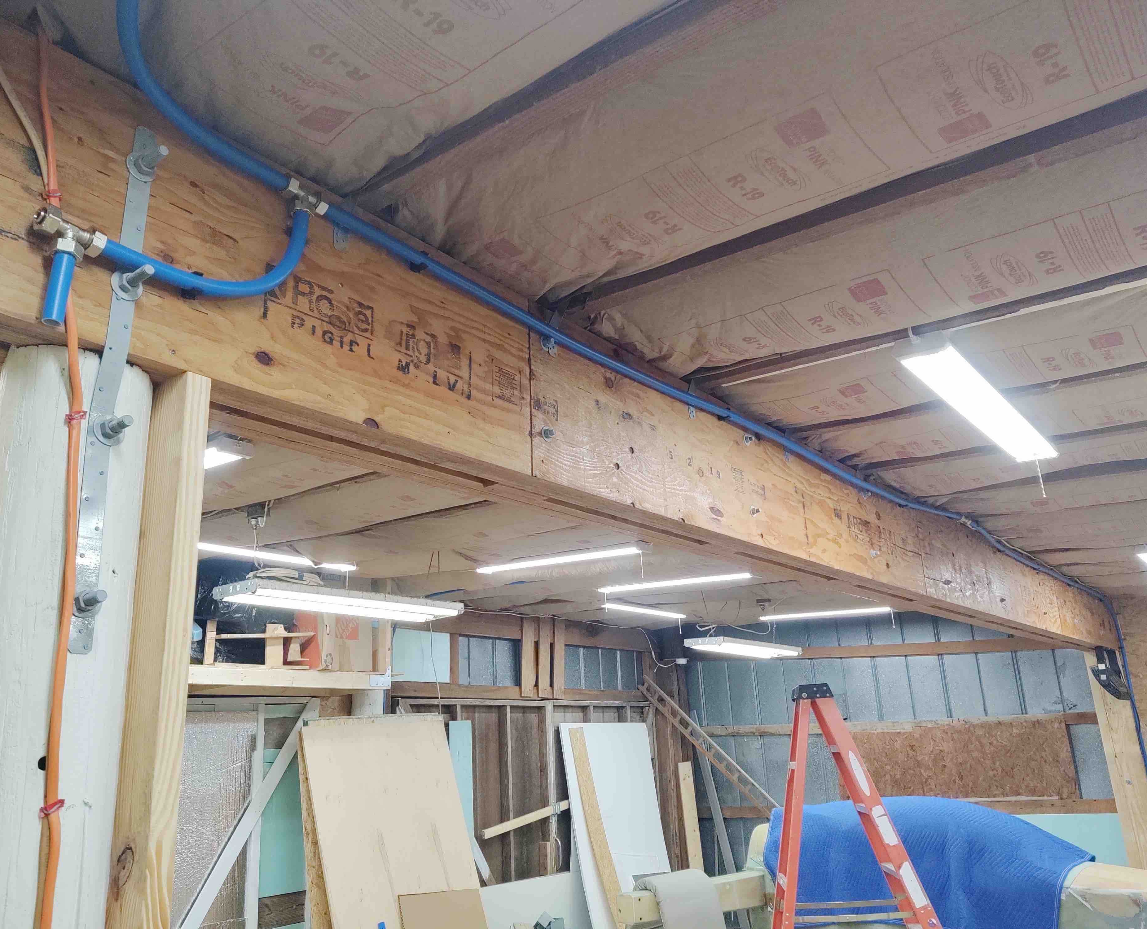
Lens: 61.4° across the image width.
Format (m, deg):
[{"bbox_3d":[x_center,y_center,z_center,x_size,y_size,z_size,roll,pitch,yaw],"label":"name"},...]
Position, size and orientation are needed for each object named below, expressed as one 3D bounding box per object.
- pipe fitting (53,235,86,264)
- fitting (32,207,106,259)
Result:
[{"bbox_3d":[-0.647,-0.275,1.242,0.035,0.019,0.035,-13,-19,35],"label":"pipe fitting"},{"bbox_3d":[-0.649,-0.294,1.245,0.037,0.054,0.084,-13,-19,35],"label":"fitting"}]

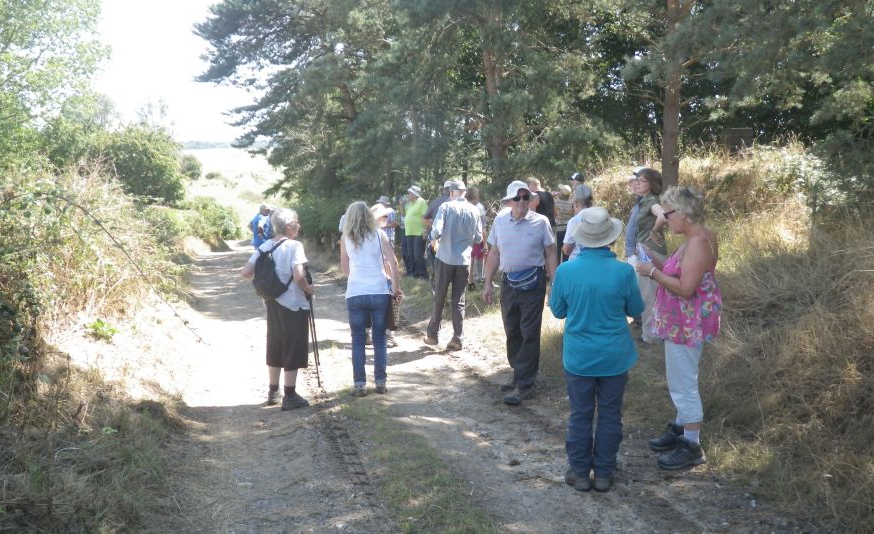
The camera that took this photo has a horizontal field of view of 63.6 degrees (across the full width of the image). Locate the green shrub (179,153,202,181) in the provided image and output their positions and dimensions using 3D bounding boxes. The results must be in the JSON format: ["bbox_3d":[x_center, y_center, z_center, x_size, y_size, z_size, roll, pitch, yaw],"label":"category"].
[{"bbox_3d":[-16.846,-6.807,48.000,1.600,2.000,1.500,0,8,0],"label":"green shrub"}]

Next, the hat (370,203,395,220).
[{"bbox_3d":[-0.636,-0.653,8.300,0.330,0.150,0.360,0,8,0],"label":"hat"}]

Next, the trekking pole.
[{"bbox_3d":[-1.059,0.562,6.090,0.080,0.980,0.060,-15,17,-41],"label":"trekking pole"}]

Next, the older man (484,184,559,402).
[{"bbox_3d":[0.697,0.201,5.692,0.580,1.770,0.450,2,8,11],"label":"older man"}]

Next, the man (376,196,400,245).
[{"bbox_3d":[-1.030,-0.612,14.551,0.500,1.720,0.500,1,8,6],"label":"man"}]

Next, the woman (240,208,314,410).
[{"bbox_3d":[-1.337,0.339,5.756,0.430,1.630,0.510,-8,11,-42],"label":"woman"}]

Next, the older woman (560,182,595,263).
[{"bbox_3d":[1.434,0.004,6.980,0.500,1.630,0.380,-6,10,-34],"label":"older woman"}]

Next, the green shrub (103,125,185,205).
[{"bbox_3d":[-11.029,-3.852,26.500,2.700,3.000,2.500,0,8,0],"label":"green shrub"}]

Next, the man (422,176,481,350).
[{"bbox_3d":[0.188,-0.011,7.445,0.560,1.770,0.480,-2,9,-14],"label":"man"}]

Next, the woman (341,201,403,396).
[{"bbox_3d":[-0.562,0.273,5.934,0.500,1.660,0.360,1,8,6],"label":"woman"}]

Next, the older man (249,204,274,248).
[{"bbox_3d":[-3.852,-0.491,15.266,0.420,1.720,0.520,7,11,40],"label":"older man"}]

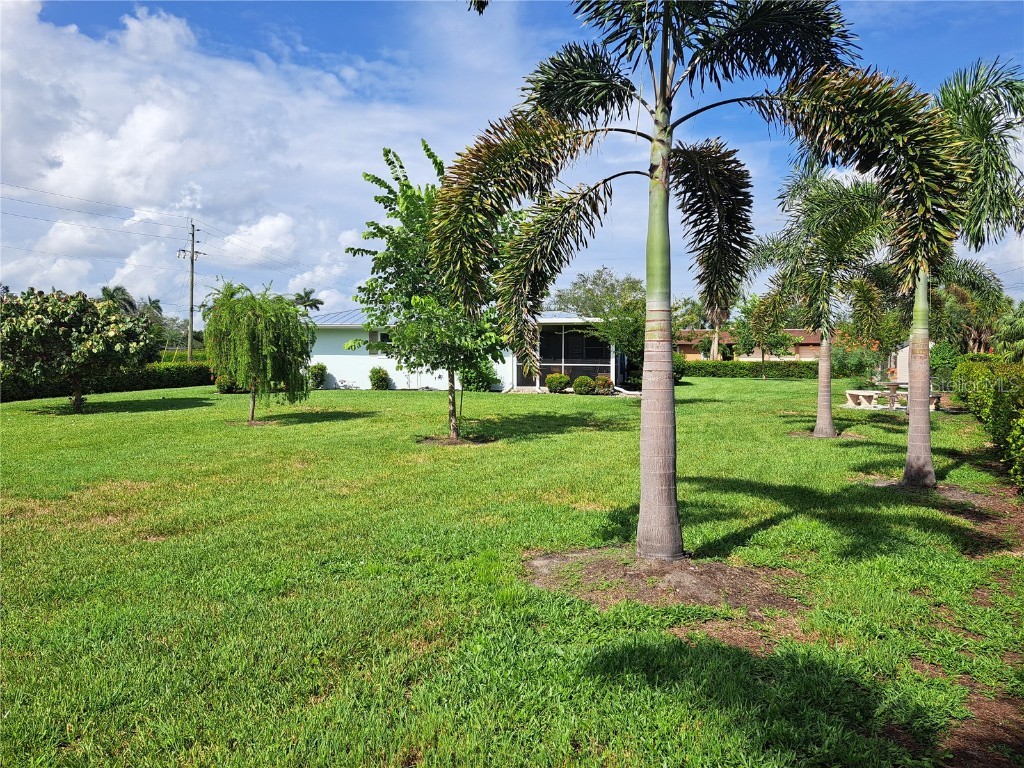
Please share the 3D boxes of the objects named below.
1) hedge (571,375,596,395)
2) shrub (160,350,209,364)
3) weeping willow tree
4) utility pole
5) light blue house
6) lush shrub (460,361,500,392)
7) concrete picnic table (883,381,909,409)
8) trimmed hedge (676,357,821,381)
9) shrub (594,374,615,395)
[{"bbox_3d":[2.678,-0.011,26.229,0.840,0.750,0.820,0,3,0],"label":"hedge"},{"bbox_3d":[-25.820,-1.840,55.975,4.800,1.600,1.500,0,3,0],"label":"shrub"},{"bbox_3d":[-5.636,-0.695,15.785,2.500,3.100,2.450,0,3,0],"label":"weeping willow tree"},{"bbox_3d":[-22.986,-6.249,50.762,1.900,10.900,0.800,0,3,0],"label":"utility pole"},{"bbox_3d":[-2.350,-1.572,30.660,13.700,3.450,9.000,0,3,0],"label":"light blue house"},{"bbox_3d":[-1.234,-0.321,27.816,1.500,1.220,1.300,0,3,0],"label":"lush shrub"},{"bbox_3d":[10.551,0.300,19.636,1.000,0.750,1.000,0,3,0],"label":"concrete picnic table"},{"bbox_3d":[14.043,-0.871,41.805,9.000,1.000,1.200,0,3,0],"label":"trimmed hedge"},{"bbox_3d":[3.404,-0.001,26.129,0.780,0.740,0.760,0,3,0],"label":"shrub"}]

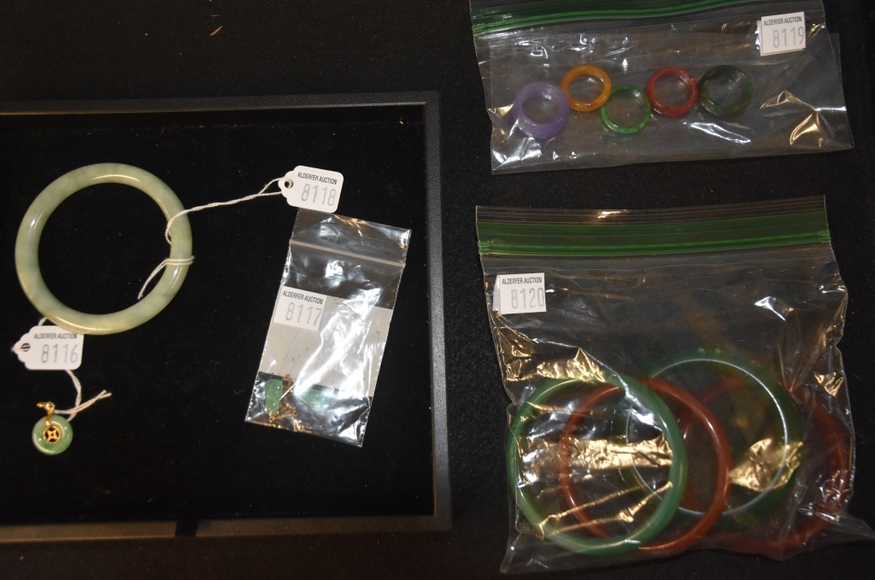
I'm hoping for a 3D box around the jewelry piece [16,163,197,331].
[{"bbox_3d":[-0.146,-0.018,0.286,0.077,0.009,0.077,0,81,0],"label":"jewelry piece"}]

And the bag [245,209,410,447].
[{"bbox_3d":[-0.047,0.014,0.283,0.051,0.005,0.097,12,81,2],"label":"bag"}]

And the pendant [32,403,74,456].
[{"bbox_3d":[-0.162,0.058,0.276,0.017,0.005,0.022,-8,81,-1],"label":"pendant"}]

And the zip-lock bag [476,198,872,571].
[{"bbox_3d":[0.099,0.036,0.273,0.159,0.022,0.155,-2,81,0],"label":"zip-lock bag"}]

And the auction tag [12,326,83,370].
[{"bbox_3d":[-0.168,0.025,0.283,0.030,0.001,0.019,1,81,0],"label":"auction tag"}]

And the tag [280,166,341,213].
[{"bbox_3d":[-0.057,-0.045,0.293,0.028,0.001,0.020,8,81,1],"label":"tag"}]

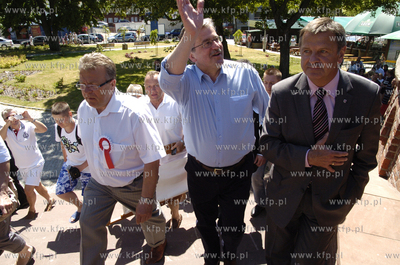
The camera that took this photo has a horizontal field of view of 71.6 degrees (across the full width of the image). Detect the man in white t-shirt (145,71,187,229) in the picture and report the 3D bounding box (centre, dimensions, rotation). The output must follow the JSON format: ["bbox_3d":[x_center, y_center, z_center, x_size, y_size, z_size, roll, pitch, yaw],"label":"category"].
[{"bbox_3d":[-0.393,0.234,2.757,0.560,1.710,0.480,1,18,4],"label":"man in white t-shirt"}]

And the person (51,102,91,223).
[{"bbox_3d":[-1.435,0.379,3.120,0.480,1.490,0.550,2,18,5],"label":"person"}]

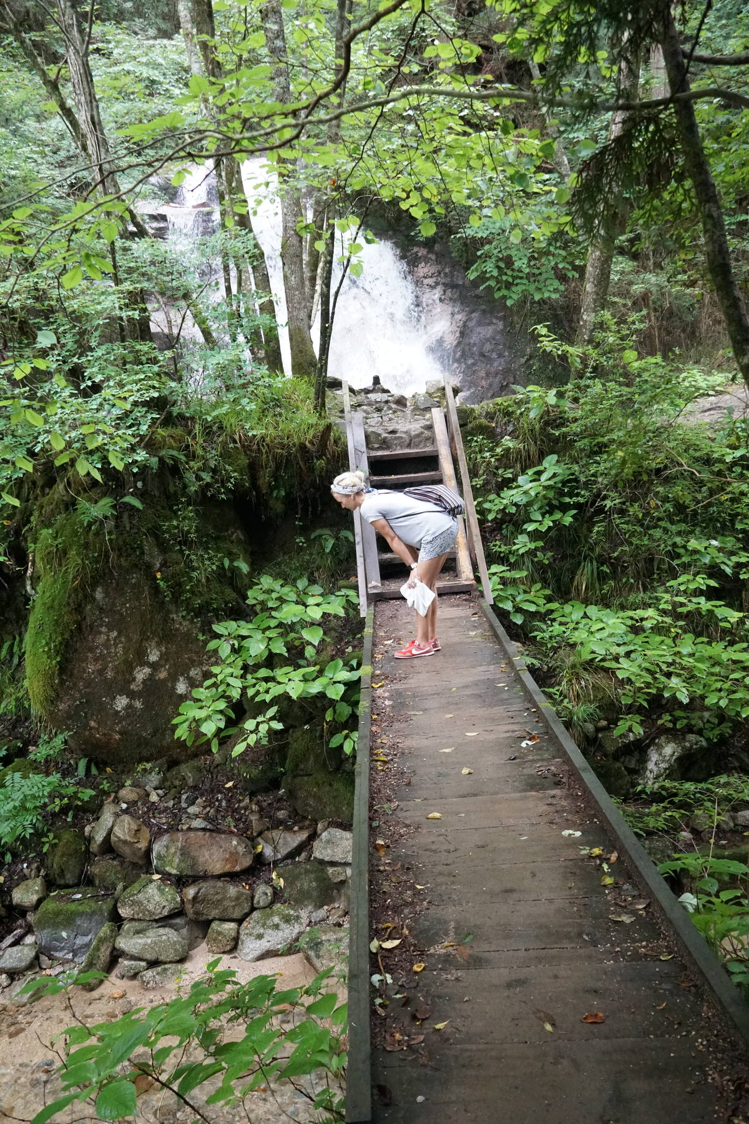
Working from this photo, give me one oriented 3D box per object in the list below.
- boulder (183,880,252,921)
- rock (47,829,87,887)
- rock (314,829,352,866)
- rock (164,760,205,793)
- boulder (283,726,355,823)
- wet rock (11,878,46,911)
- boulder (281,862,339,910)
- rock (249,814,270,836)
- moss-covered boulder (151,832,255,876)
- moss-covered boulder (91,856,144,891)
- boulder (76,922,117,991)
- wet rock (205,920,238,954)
[{"bbox_3d":[-1.035,2.234,6.800,0.460,0.250,0.340,-4,8,-13],"label":"boulder"},{"bbox_3d":[-2.006,1.936,6.730,0.260,0.370,0.280,-4,8,-13],"label":"rock"},{"bbox_3d":[-0.267,1.878,6.800,0.280,0.220,0.270,0,7,0],"label":"rock"},{"bbox_3d":[-1.348,1.521,7.300,0.290,0.220,0.270,0,7,0],"label":"rock"},{"bbox_3d":[-0.359,1.494,7.200,0.540,0.620,0.500,0,7,0],"label":"boulder"},{"bbox_3d":[-2.198,2.113,6.550,0.210,0.190,0.210,0,7,0],"label":"wet rock"},{"bbox_3d":[-0.405,2.079,6.600,0.380,0.280,0.360,0,7,0],"label":"boulder"},{"bbox_3d":[-0.796,1.828,7.150,0.140,0.140,0.130,-4,8,-13],"label":"rock"},{"bbox_3d":[-1.122,1.907,6.750,0.650,0.280,0.380,0,7,0],"label":"moss-covered boulder"},{"bbox_3d":[-1.689,2.040,6.750,0.350,0.240,0.320,0,7,0],"label":"moss-covered boulder"},{"bbox_3d":[-1.738,2.461,6.430,0.240,0.390,0.270,-4,8,-13],"label":"boulder"},{"bbox_3d":[-0.942,2.311,6.350,0.200,0.180,0.200,0,7,0],"label":"wet rock"}]

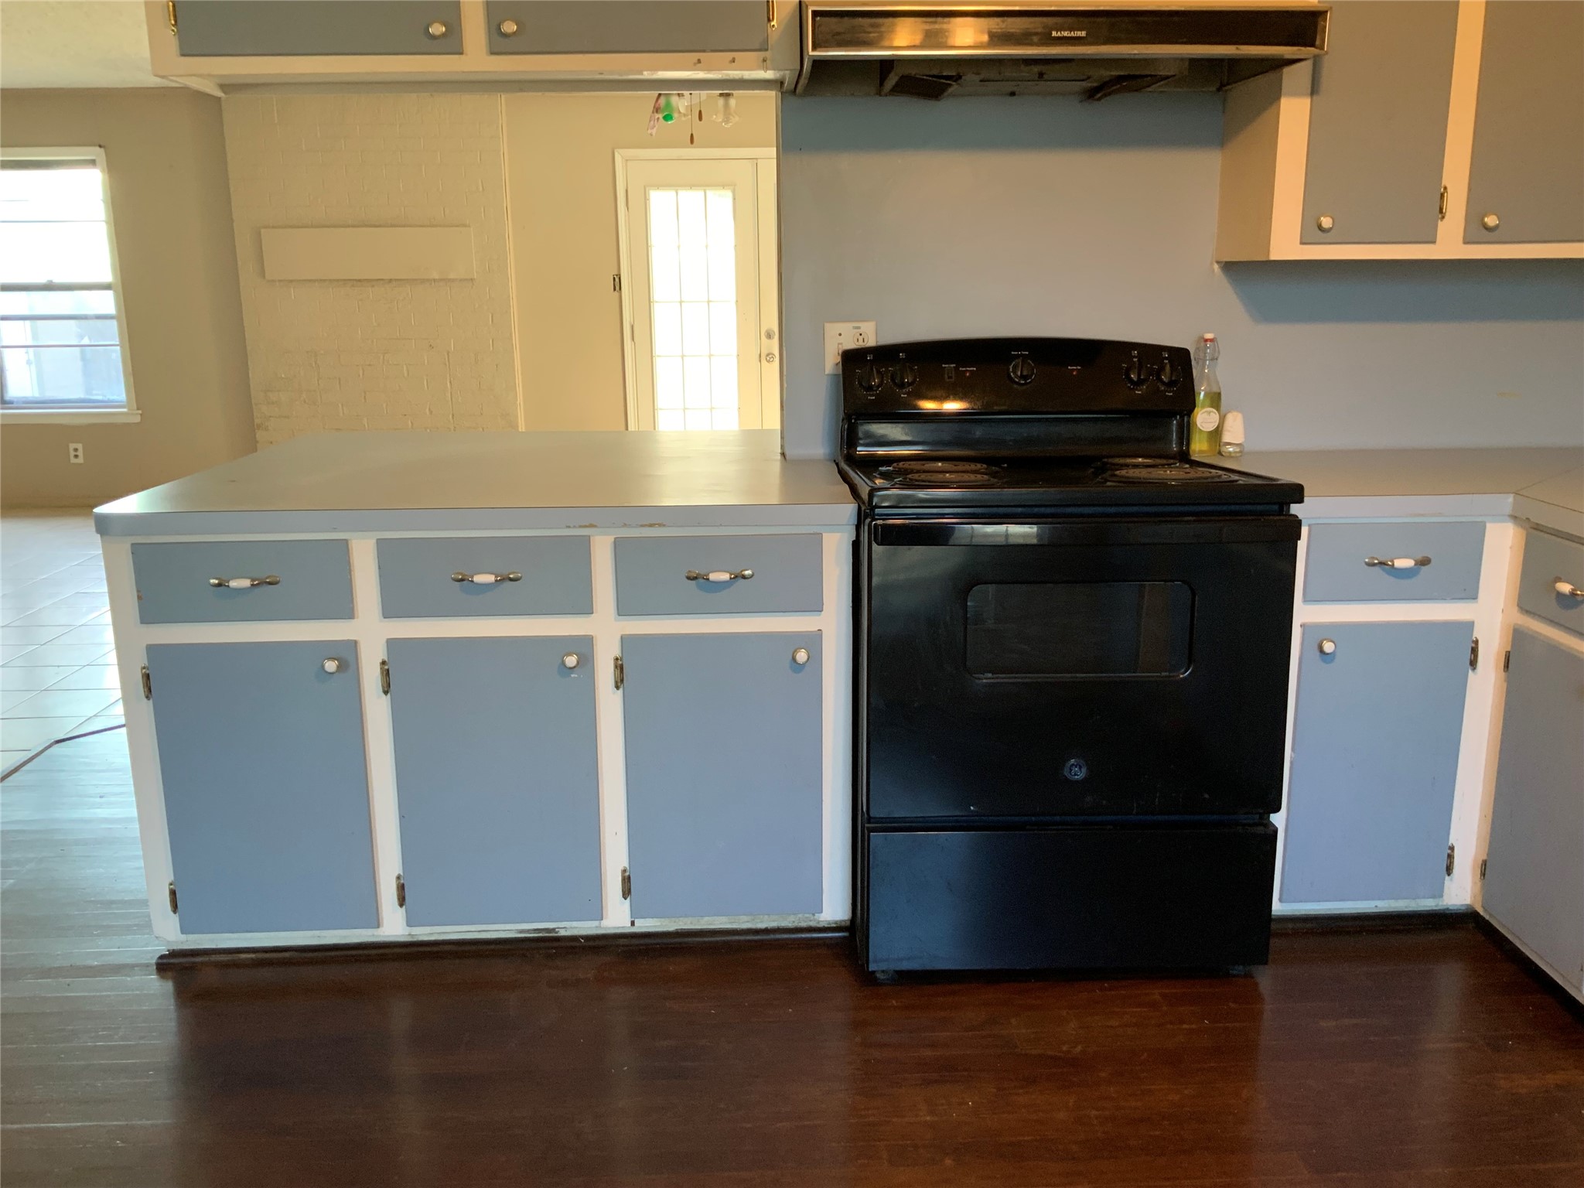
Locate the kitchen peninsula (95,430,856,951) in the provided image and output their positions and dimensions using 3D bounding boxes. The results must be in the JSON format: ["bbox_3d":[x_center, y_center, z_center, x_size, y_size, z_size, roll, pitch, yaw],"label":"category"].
[{"bbox_3d":[-0.612,0.132,3.120,1.397,0.881,1.280,-1,13,-3],"label":"kitchen peninsula"}]

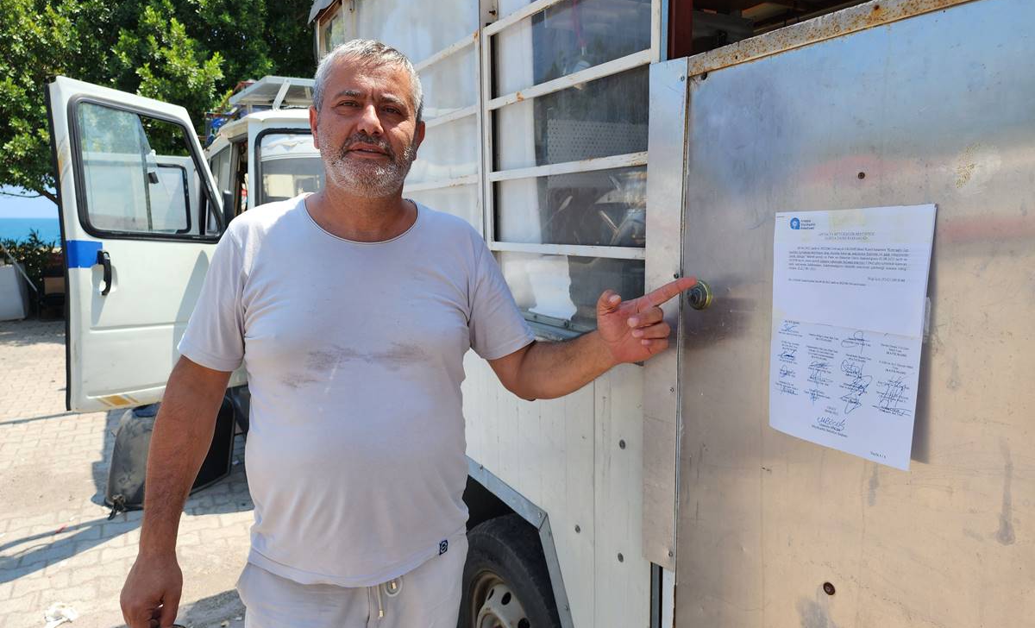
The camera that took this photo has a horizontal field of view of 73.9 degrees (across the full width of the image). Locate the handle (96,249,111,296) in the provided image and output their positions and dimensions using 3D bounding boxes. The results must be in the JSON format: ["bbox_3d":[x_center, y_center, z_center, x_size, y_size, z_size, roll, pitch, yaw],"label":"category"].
[{"bbox_3d":[-1.699,-0.169,2.830,0.046,0.180,0.034,5,6,31],"label":"handle"}]

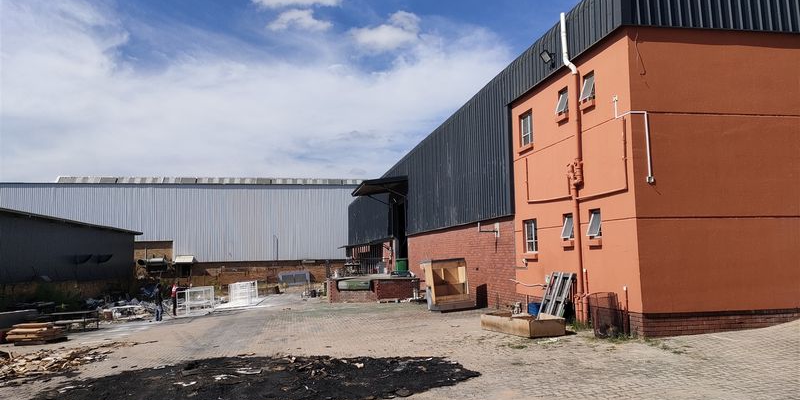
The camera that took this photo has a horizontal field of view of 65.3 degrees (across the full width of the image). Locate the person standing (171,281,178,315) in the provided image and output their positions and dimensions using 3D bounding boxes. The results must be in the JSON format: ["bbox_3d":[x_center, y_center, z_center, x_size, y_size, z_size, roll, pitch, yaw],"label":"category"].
[{"bbox_3d":[-10.709,4.698,29.700,0.400,1.700,0.500,0,-5,-12],"label":"person standing"}]

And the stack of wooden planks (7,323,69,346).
[{"bbox_3d":[-12.025,4.439,20.700,1.450,0.600,1.150,-2,-6,10],"label":"stack of wooden planks"}]

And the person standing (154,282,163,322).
[{"bbox_3d":[-10.557,4.484,27.300,0.400,1.680,0.500,0,-5,-12],"label":"person standing"}]

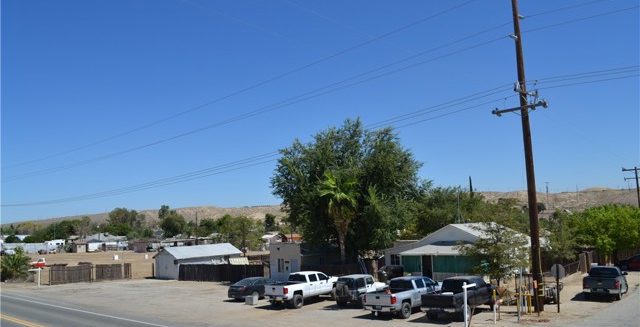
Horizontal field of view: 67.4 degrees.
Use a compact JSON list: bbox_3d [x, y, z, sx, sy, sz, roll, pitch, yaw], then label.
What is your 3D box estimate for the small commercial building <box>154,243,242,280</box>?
[{"bbox_3d":[-14.400,11.600,56.900,5.000,3.550,9.000,-9,-12,41],"label":"small commercial building"}]

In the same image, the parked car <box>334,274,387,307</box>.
[{"bbox_3d":[2.694,8.003,30.379,1.760,1.790,4.000,-9,-11,40],"label":"parked car"}]

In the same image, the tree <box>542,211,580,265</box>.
[{"bbox_3d":[24.943,7.863,50.000,4.600,5.940,4.400,-2,-7,0],"label":"tree"}]

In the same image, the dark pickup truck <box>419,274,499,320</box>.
[{"bbox_3d":[7.683,7.106,25.711,1.990,1.850,5.860,-8,-10,40],"label":"dark pickup truck"}]

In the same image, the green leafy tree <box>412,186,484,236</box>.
[{"bbox_3d":[14.737,7.435,54.282,9.000,9.480,8.500,-4,-9,15],"label":"green leafy tree"}]

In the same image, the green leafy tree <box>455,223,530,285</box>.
[{"bbox_3d":[12.356,6.669,34.128,5.100,4.920,4.800,-5,-9,19],"label":"green leafy tree"}]

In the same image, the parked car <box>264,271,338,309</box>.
[{"bbox_3d":[-0.977,8.260,31.895,2.020,2.050,6.070,-7,-9,37],"label":"parked car"}]

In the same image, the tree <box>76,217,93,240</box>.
[{"bbox_3d":[-68.673,19.975,140.000,4.900,9.040,4.700,-2,-7,0],"label":"tree"}]

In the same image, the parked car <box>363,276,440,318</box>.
[{"bbox_3d":[4.998,7.319,26.776,2.040,1.940,5.870,-9,-10,43],"label":"parked car"}]

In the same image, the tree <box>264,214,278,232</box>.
[{"bbox_3d":[-12.484,18.435,124.210,4.200,10.440,4.200,-1,-9,-6],"label":"tree"}]

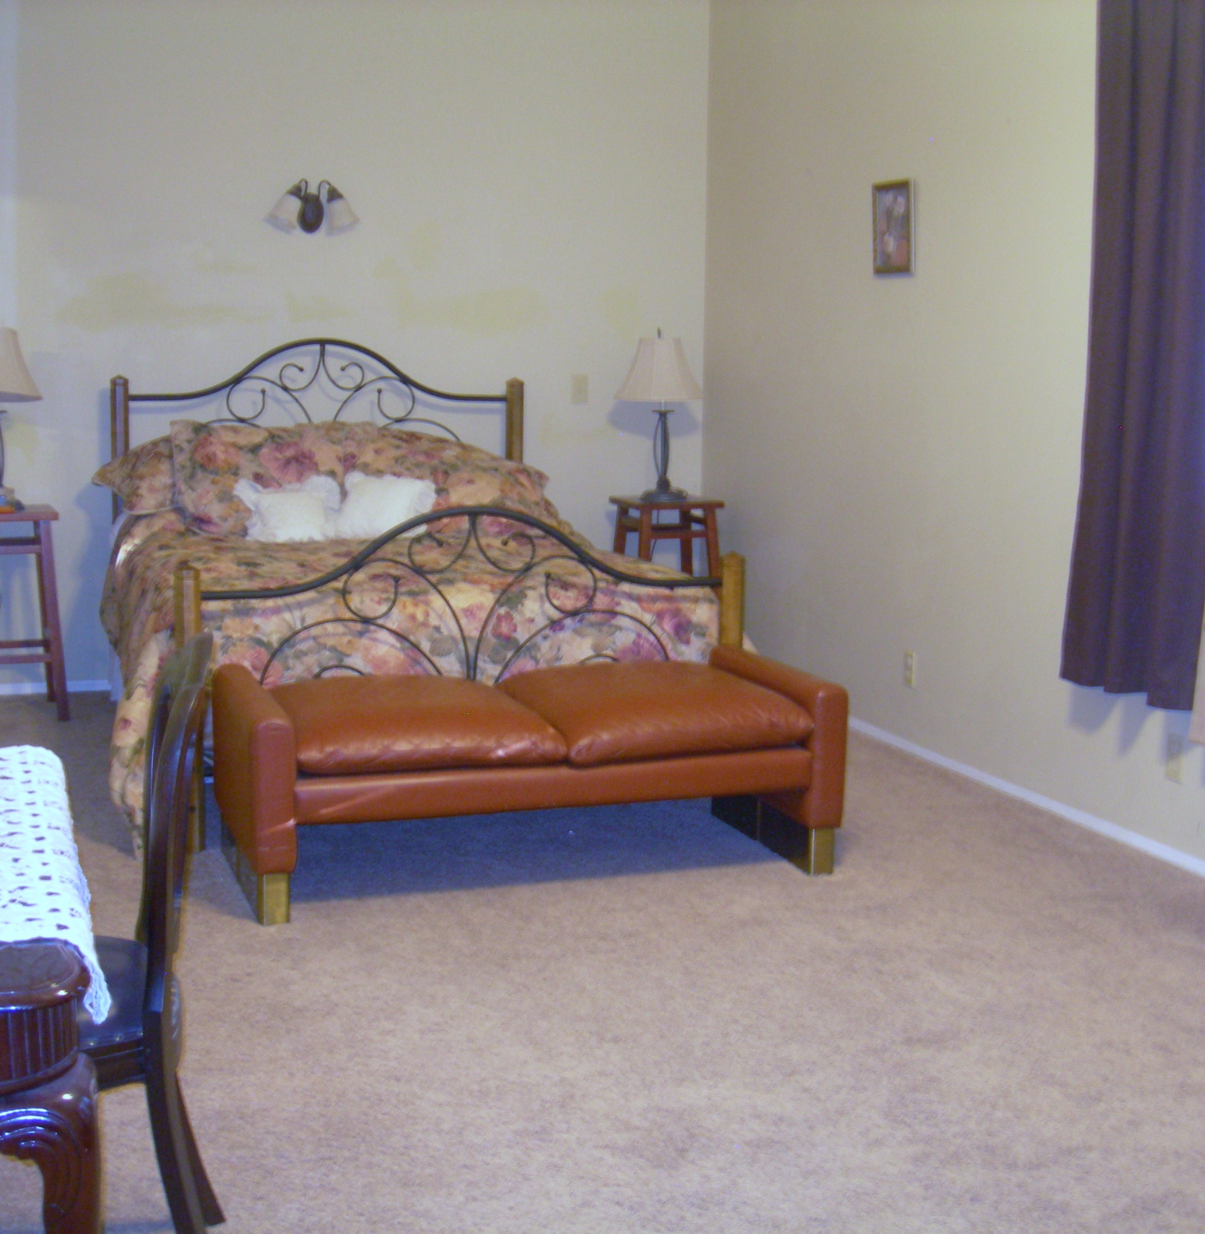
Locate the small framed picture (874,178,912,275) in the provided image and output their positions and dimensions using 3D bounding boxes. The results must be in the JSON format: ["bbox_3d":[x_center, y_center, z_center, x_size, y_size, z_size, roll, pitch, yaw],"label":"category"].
[{"bbox_3d":[0.961,-1.291,5.993,0.022,0.310,0.260,-2,8,-19],"label":"small framed picture"}]

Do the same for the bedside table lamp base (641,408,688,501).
[{"bbox_3d":[0.251,-0.645,7.179,0.172,0.365,0.172,1,8,0],"label":"bedside table lamp base"}]

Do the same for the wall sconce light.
[{"bbox_3d":[-1.086,-1.550,6.819,0.340,0.199,0.160,-2,8,-19],"label":"wall sconce light"}]

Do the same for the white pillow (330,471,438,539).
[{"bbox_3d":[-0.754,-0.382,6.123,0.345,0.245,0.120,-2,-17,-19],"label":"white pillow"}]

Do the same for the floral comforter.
[{"bbox_3d":[-0.692,0.075,5.808,1.790,0.680,1.900,-2,8,-19],"label":"floral comforter"}]

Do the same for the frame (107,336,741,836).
[{"bbox_3d":[-0.711,-0.232,5.838,1.570,1.345,2.200,-2,8,-19],"label":"frame"}]

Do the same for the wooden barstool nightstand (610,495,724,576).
[{"bbox_3d":[0.245,-0.101,7.255,0.385,0.735,0.405,-2,8,-19],"label":"wooden barstool nightstand"}]

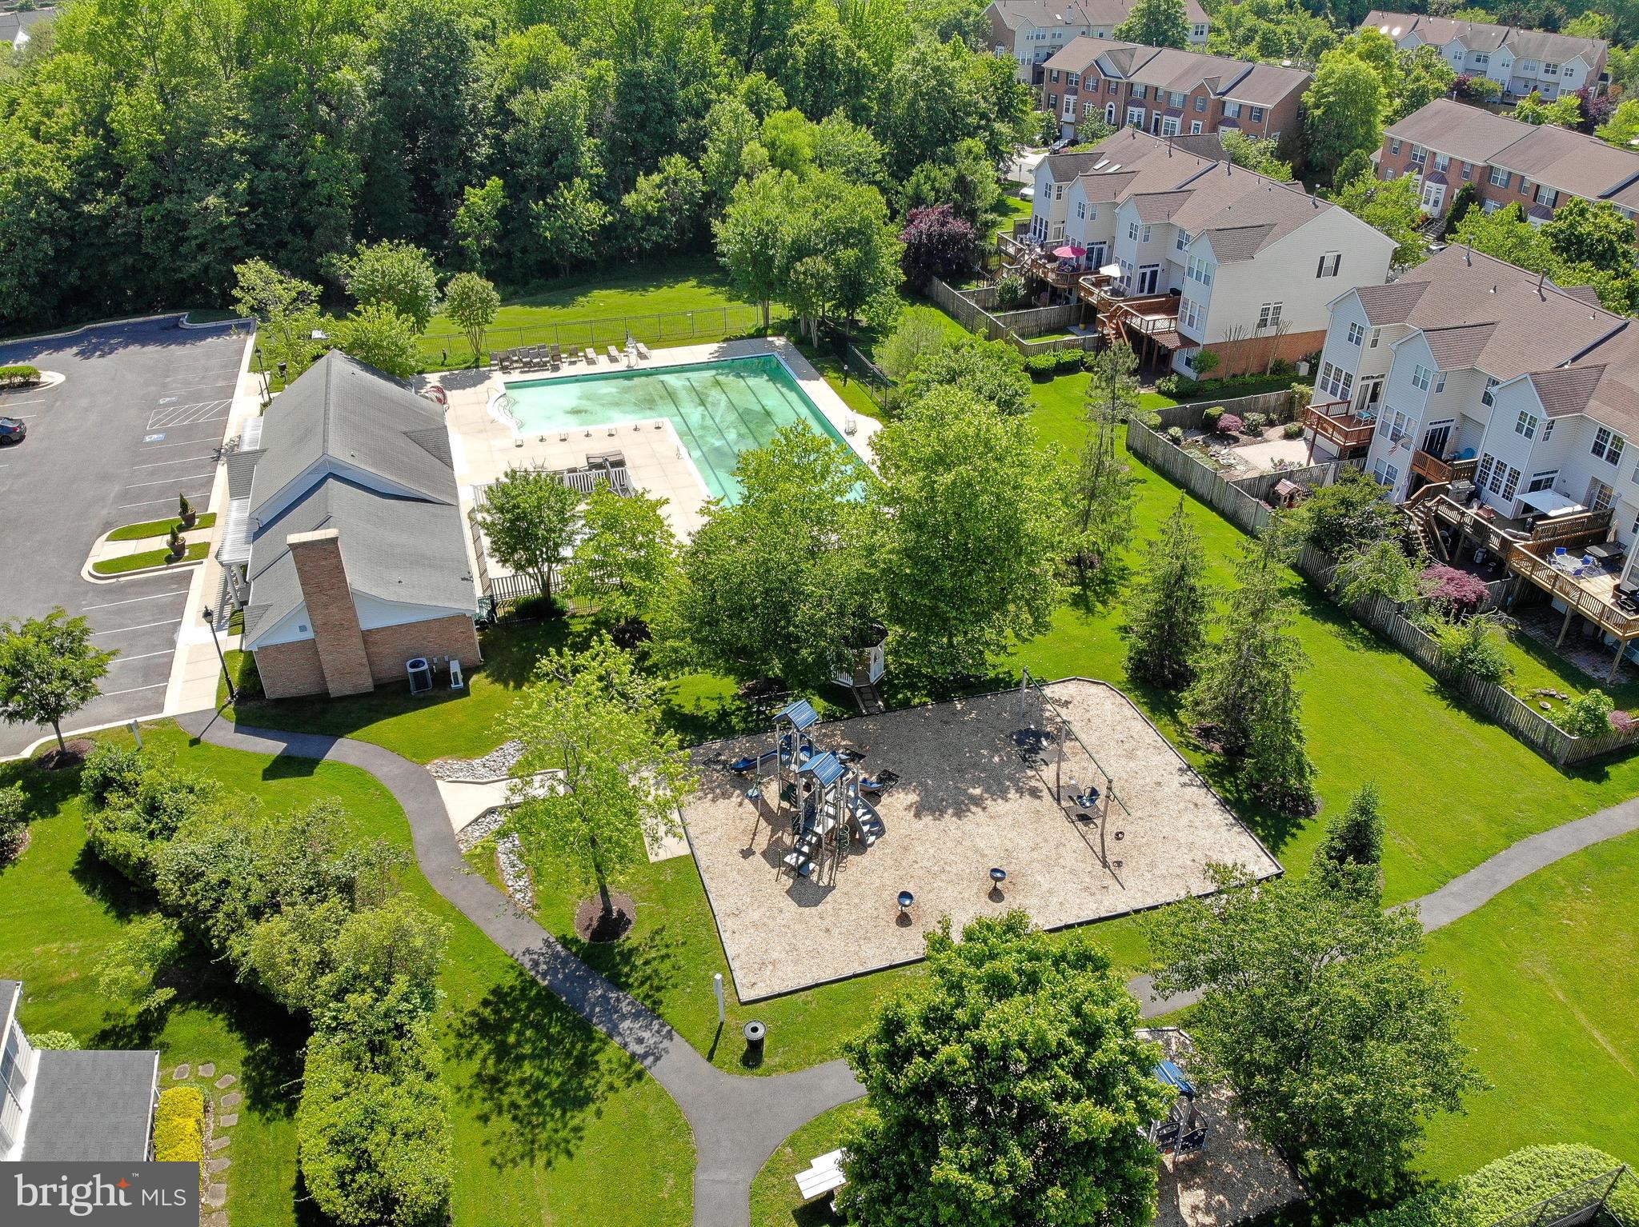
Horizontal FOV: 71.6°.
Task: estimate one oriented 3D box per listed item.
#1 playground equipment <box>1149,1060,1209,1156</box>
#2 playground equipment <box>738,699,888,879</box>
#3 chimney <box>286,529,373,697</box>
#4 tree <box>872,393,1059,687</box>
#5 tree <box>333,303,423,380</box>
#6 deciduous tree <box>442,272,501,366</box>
[{"bbox_3d":[9.347,13.258,30.062,2.500,3.000,2.300,-14,34,-21],"label":"playground equipment"},{"bbox_3d":[-0.104,5.822,40.983,5.000,4.000,5.500,-9,33,-14],"label":"playground equipment"},{"bbox_3d":[-19.976,0.112,46.677,1.850,7.500,0.750,-10,33,-15],"label":"chimney"},{"bbox_3d":[5.591,-2.660,43.316,7.230,12.190,7.230,-1,29,0],"label":"tree"},{"bbox_3d":[-30.187,-18.353,77.955,5.580,5.580,5.580,-1,29,0],"label":"tree"},{"bbox_3d":[-24.802,-21.029,81.405,4.083,6.650,4.083,0,32,0],"label":"deciduous tree"}]

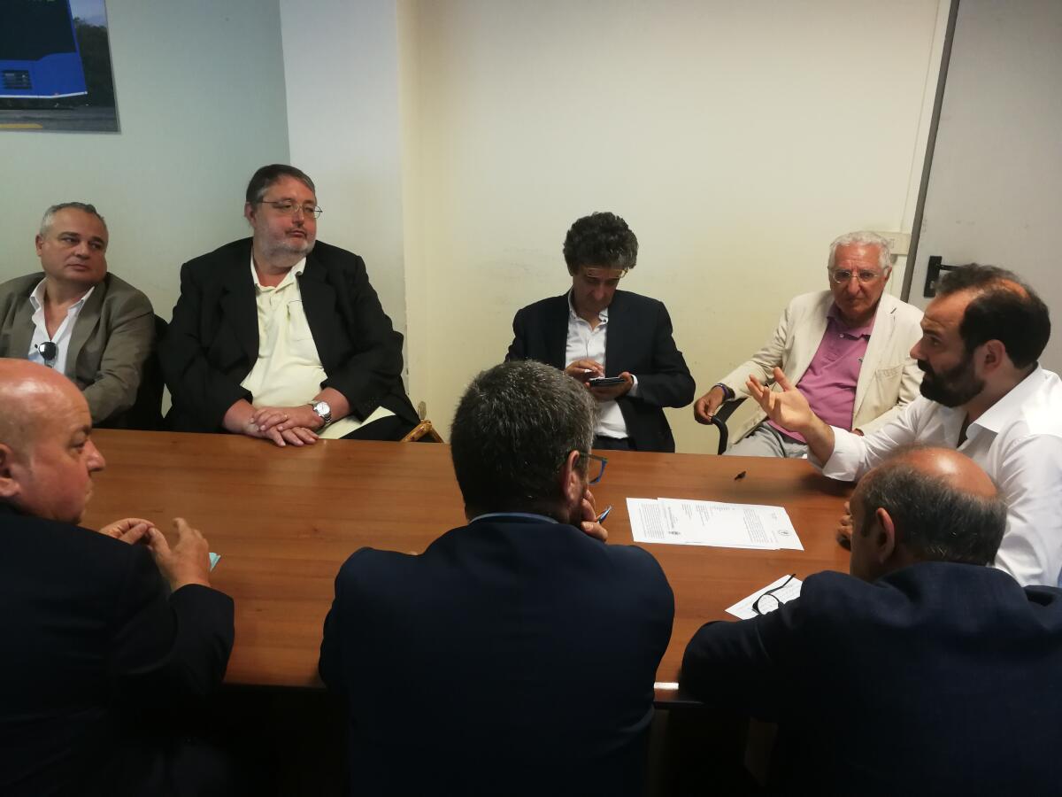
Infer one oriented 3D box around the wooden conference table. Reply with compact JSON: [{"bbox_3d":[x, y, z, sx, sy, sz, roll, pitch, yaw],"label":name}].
[{"bbox_3d":[-0.350,0.629,1.853,2.470,0.745,0.997,2,19,1],"label":"wooden conference table"}]

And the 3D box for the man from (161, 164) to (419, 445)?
[{"bbox_3d":[-0.740,0.050,2.472,0.760,1.420,0.800,0,19,-6],"label":"man"}]

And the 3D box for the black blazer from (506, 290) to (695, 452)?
[{"bbox_3d":[0.211,-0.022,2.553,0.580,0.620,0.420,3,19,4],"label":"black blazer"}]

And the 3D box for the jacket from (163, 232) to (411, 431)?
[{"bbox_3d":[-0.752,-0.128,2.529,0.740,0.720,0.500,0,19,-6],"label":"jacket"}]

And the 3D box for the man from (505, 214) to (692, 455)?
[{"bbox_3d":[0.199,0.122,2.486,0.600,1.330,0.780,3,19,4],"label":"man"}]

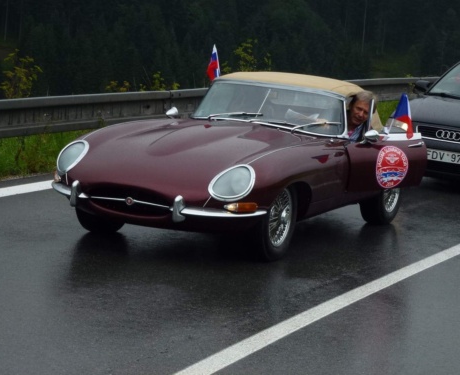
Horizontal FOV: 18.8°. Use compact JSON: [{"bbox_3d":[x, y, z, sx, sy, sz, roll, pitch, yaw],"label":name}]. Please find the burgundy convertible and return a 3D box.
[{"bbox_3d":[0.280,-0.280,10.760,1.680,1.200,4.430,9,8,23],"label":"burgundy convertible"}]

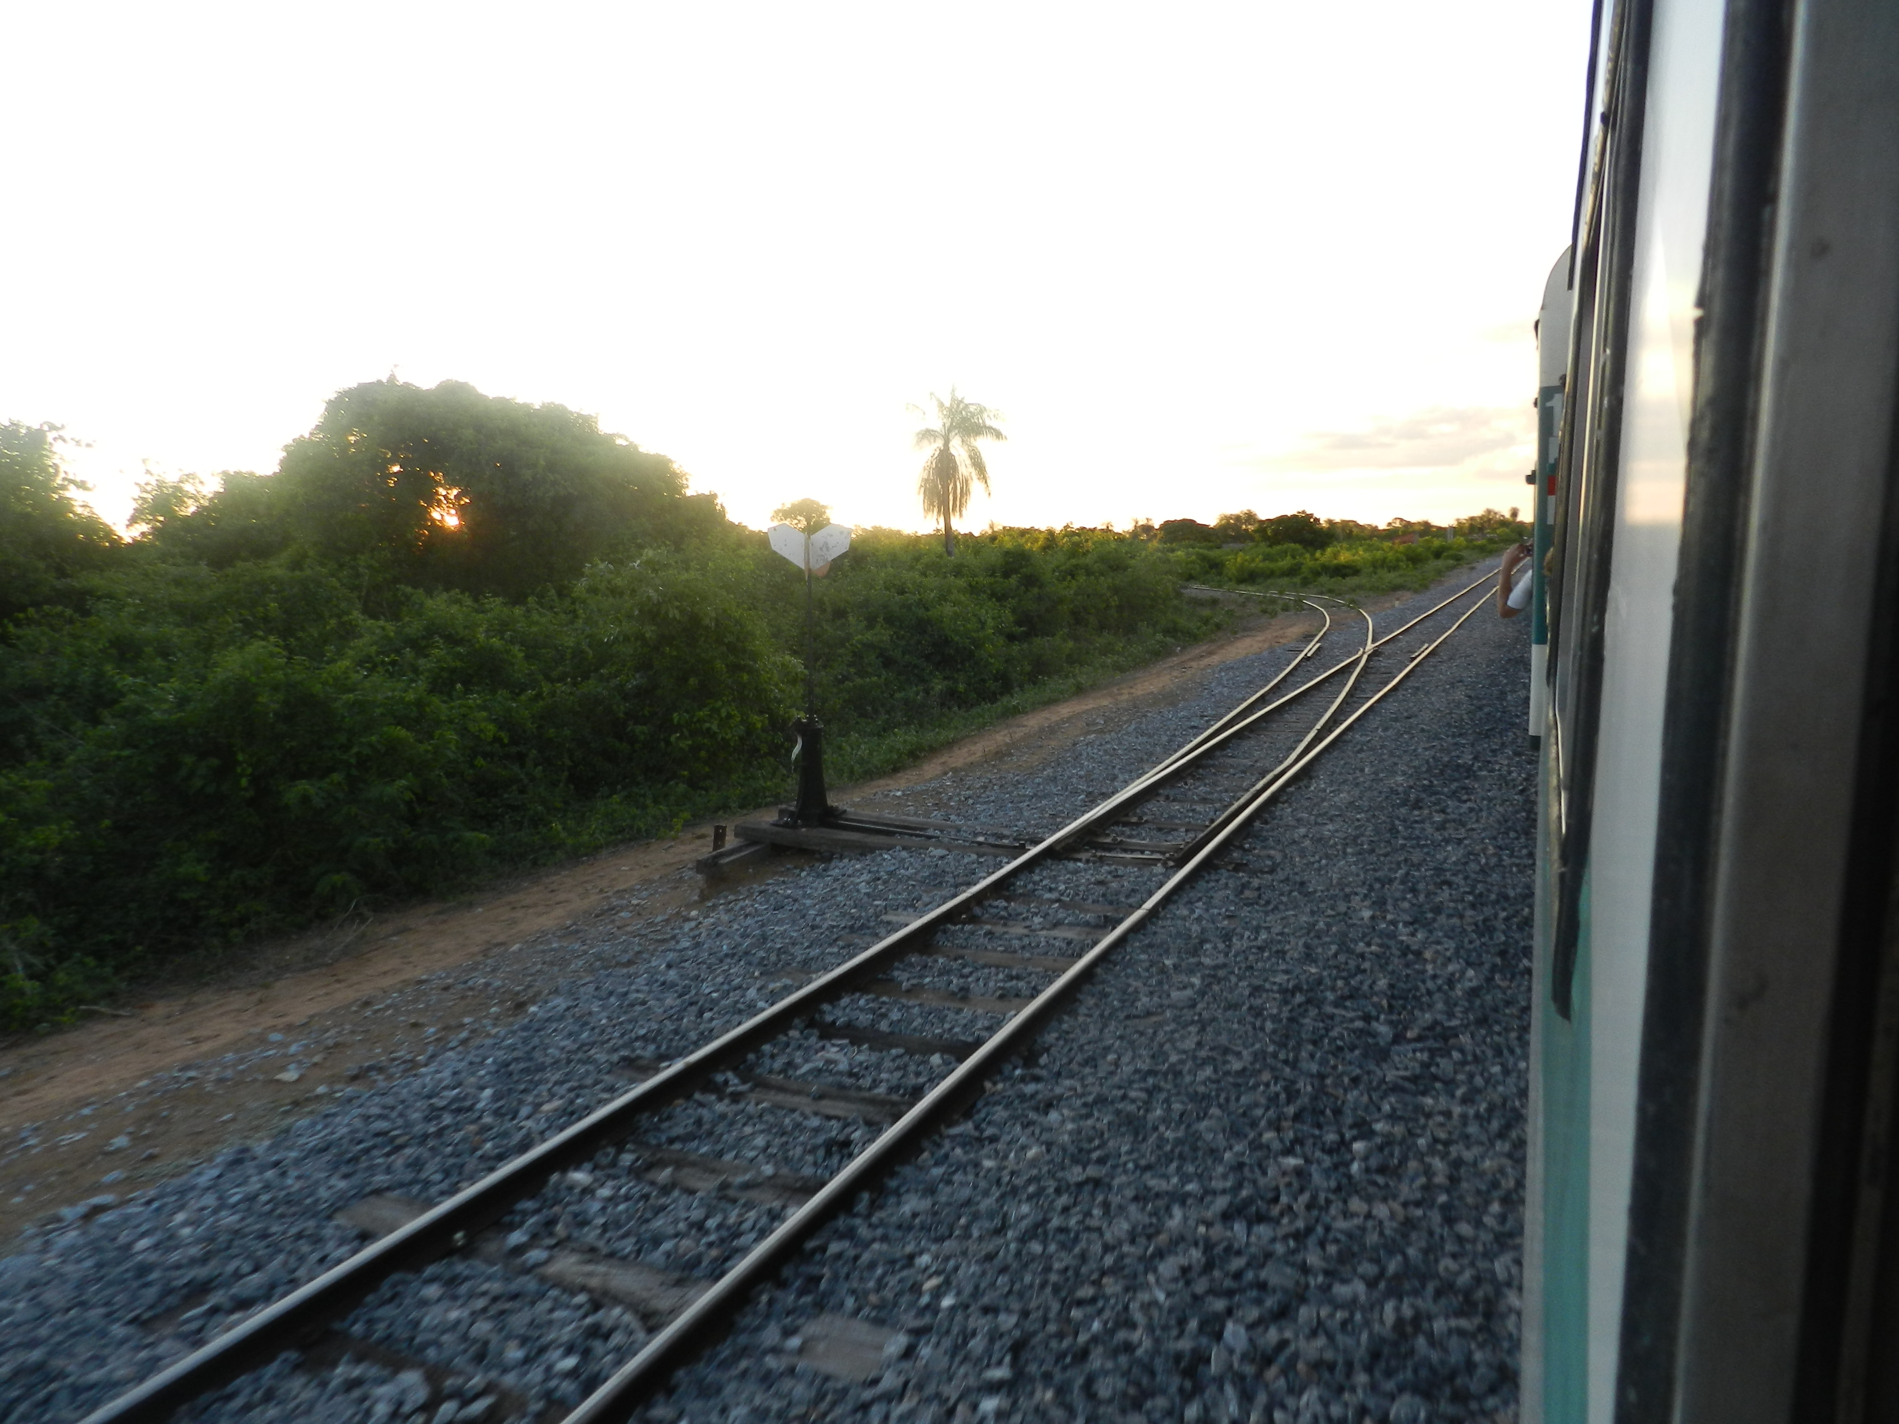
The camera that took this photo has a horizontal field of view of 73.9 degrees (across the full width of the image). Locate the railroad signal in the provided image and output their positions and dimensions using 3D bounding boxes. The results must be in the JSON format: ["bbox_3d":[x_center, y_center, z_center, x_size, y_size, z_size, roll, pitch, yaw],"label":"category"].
[{"bbox_3d":[-1.128,-0.311,10.098,0.660,2.380,0.400,2,8,19],"label":"railroad signal"}]

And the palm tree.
[{"bbox_3d":[0.349,-9.379,55.242,4.200,9.262,4.100,0,8,0],"label":"palm tree"}]

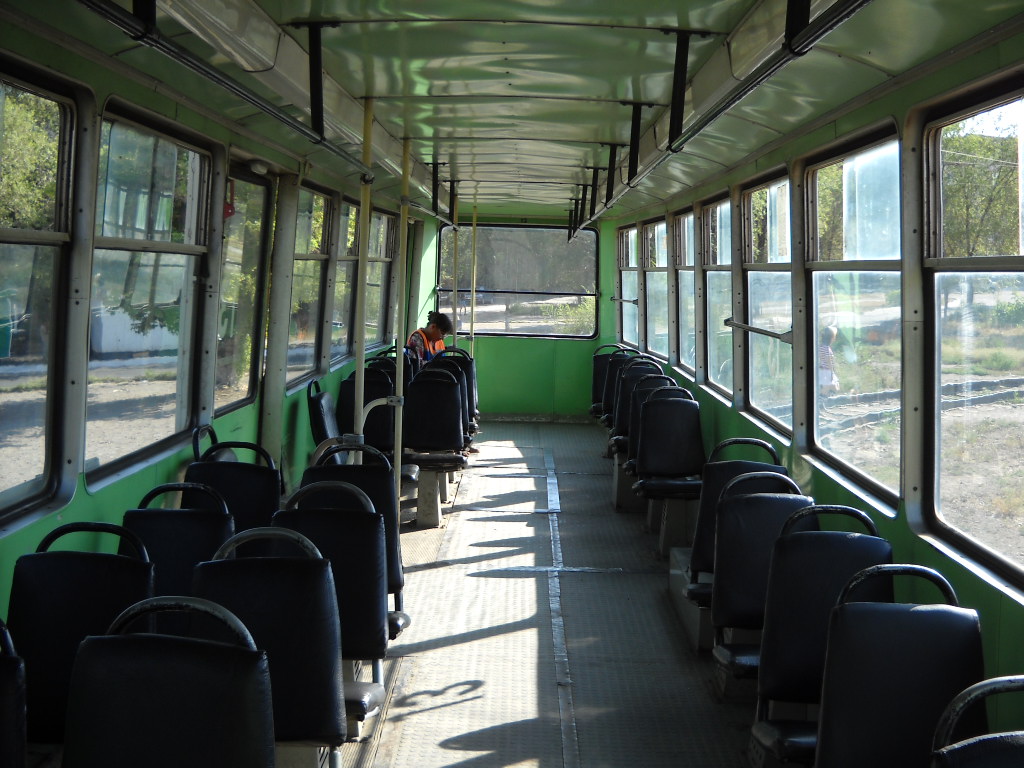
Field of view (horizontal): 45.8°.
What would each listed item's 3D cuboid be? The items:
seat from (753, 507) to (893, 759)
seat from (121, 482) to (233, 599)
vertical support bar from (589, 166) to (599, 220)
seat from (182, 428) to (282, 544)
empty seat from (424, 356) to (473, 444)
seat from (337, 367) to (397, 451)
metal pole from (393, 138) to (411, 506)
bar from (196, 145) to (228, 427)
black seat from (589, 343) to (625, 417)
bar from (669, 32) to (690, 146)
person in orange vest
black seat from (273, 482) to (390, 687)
[{"bbox_3d":[0.819,0.632,3.266,0.420,0.640,0.500,2,5,1],"label":"seat"},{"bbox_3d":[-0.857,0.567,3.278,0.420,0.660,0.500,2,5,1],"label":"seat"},{"bbox_3d":[0.561,-1.300,8.308,0.040,0.360,0.035,2,5,1],"label":"vertical support bar"},{"bbox_3d":[-1.011,0.516,4.227,0.420,0.570,0.480,2,5,1],"label":"seat"},{"bbox_3d":[-0.512,0.182,8.441,0.427,0.670,0.513,2,5,0],"label":"empty seat"},{"bbox_3d":[-0.925,0.201,7.553,0.420,0.570,0.480,2,5,1],"label":"seat"},{"bbox_3d":[-0.568,-0.193,6.290,0.034,2.120,0.034,2,5,1],"label":"metal pole"},{"bbox_3d":[-1.218,-0.391,4.939,0.070,1.139,0.130,4,5,0],"label":"bar"},{"bbox_3d":[0.889,-0.054,10.805,0.420,0.570,0.480,2,5,1],"label":"black seat"},{"bbox_3d":[0.473,-0.833,3.446,0.037,0.319,0.020,2,5,0],"label":"bar"},{"bbox_3d":[-0.632,-0.017,10.258,0.650,1.188,0.450,4,6,24],"label":"person in orange vest"},{"bbox_3d":[-0.519,0.572,3.362,0.420,0.660,0.500,2,5,1],"label":"black seat"}]

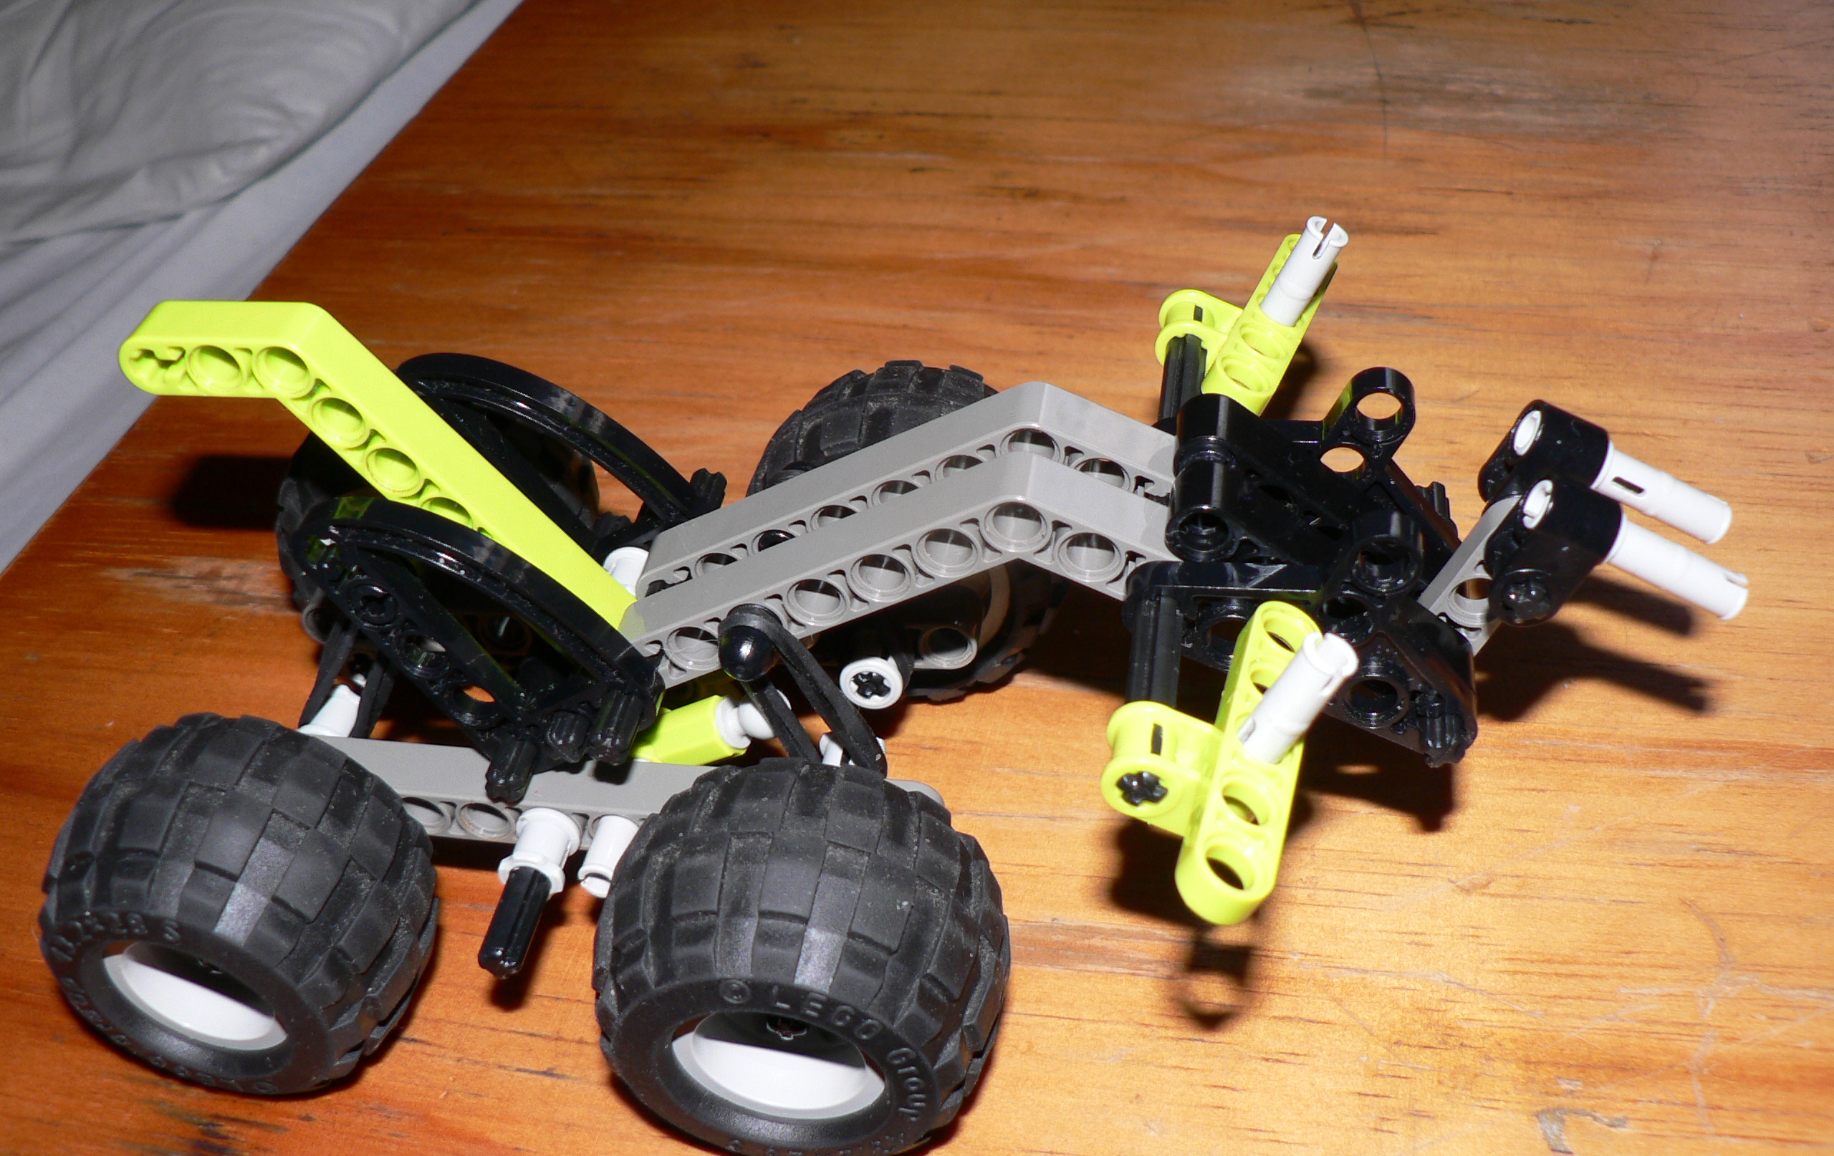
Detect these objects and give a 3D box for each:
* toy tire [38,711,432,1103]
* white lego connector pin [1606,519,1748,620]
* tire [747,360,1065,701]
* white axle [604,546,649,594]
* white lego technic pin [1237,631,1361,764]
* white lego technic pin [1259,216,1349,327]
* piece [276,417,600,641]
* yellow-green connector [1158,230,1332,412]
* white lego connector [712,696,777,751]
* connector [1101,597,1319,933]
[{"bbox_3d":[-0.073,0.036,0.207,0.043,0.043,0.028,3,44,9],"label":"toy tire"},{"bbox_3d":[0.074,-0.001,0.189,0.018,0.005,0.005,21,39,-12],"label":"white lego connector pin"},{"bbox_3d":[-0.001,-0.006,0.253,0.043,0.043,0.028,2,34,4],"label":"tire"},{"bbox_3d":[-0.034,0.000,0.225,0.007,0.007,0.007,4,40,8],"label":"white axle"},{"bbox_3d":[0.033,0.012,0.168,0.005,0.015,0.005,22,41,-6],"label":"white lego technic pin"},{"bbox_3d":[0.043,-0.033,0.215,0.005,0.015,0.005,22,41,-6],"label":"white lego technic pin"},{"bbox_3d":[-0.064,-0.008,0.256,0.043,0.043,0.028,2,34,4],"label":"piece"},{"bbox_3d":[0.036,-0.029,0.221,0.016,0.012,0.040,31,41,4],"label":"yellow-green connector"},{"bbox_3d":[-0.018,0.015,0.207,0.009,0.006,0.006,-21,33,26],"label":"white lego connector"},{"bbox_3d":[0.025,0.017,0.175,0.016,0.012,0.040,27,41,-1],"label":"connector"}]

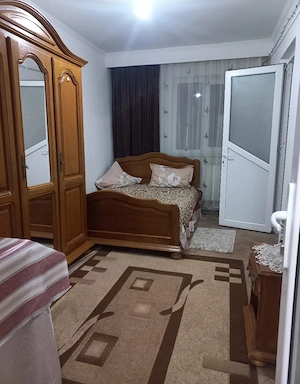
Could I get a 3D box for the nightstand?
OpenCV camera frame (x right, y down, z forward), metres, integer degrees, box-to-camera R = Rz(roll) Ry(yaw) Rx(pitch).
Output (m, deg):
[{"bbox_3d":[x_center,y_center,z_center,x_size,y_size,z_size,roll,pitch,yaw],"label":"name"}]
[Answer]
[{"bbox_3d":[0.759,0.646,1.654,0.390,0.542,0.480,3,11,14],"label":"nightstand"}]

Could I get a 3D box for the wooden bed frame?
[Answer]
[{"bbox_3d":[-0.151,-0.011,4.028,1.500,0.992,2.052,3,11,14],"label":"wooden bed frame"}]

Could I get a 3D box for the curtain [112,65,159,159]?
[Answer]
[{"bbox_3d":[-0.256,-0.941,5.048,0.858,2.388,0.108,3,11,14],"label":"curtain"}]

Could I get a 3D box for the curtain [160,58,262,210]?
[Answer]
[{"bbox_3d":[0.931,-0.881,4.755,1.614,2.424,0.108,3,11,14],"label":"curtain"}]

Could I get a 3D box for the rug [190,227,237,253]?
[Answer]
[{"bbox_3d":[0.782,0.568,3.549,0.514,0.024,0.840,3,11,14],"label":"rug"}]

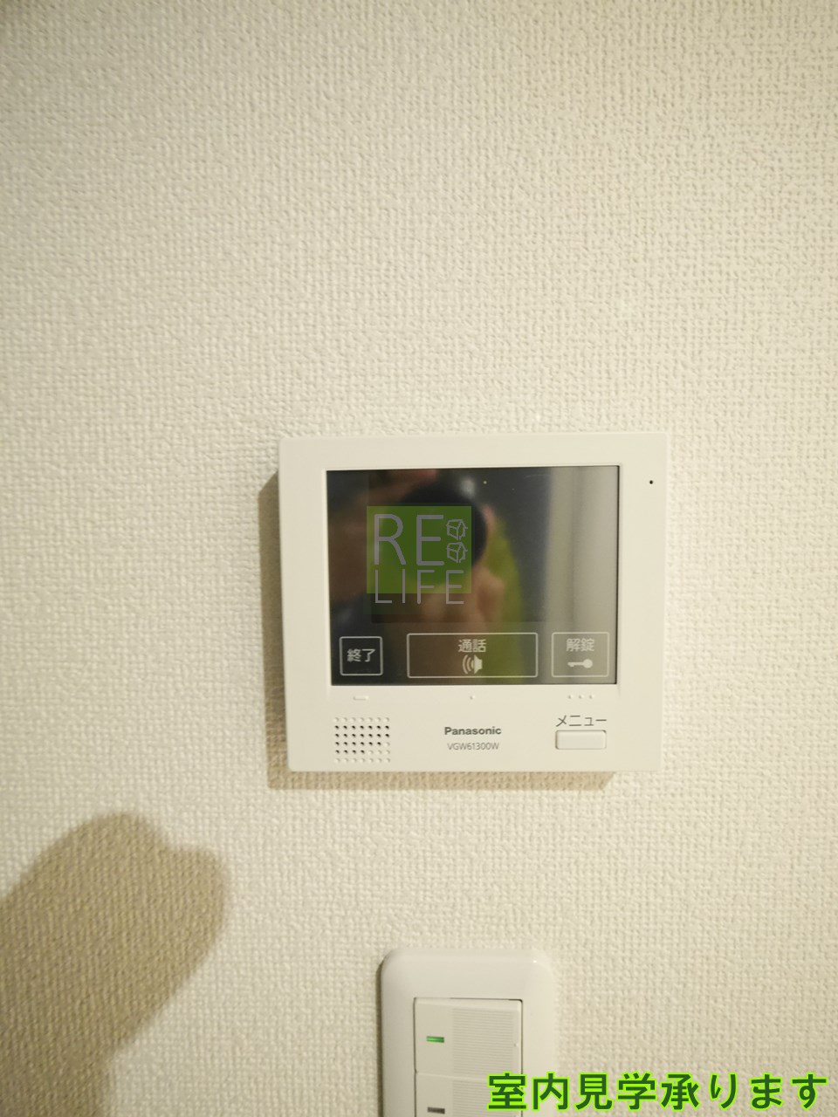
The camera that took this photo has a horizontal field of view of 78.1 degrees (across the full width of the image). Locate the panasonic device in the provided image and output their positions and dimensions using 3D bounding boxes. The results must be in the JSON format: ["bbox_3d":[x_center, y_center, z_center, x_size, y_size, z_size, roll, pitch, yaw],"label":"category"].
[{"bbox_3d":[0.019,0.016,0.190,0.131,0.117,0.024,-1,3,1],"label":"panasonic device"}]

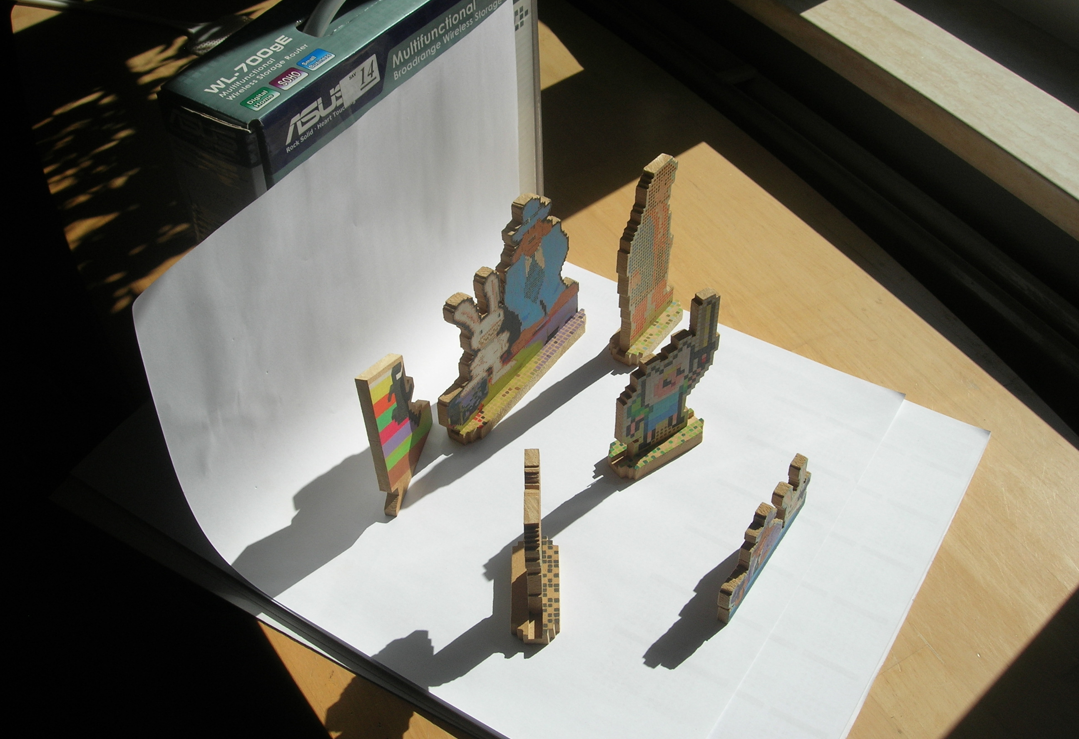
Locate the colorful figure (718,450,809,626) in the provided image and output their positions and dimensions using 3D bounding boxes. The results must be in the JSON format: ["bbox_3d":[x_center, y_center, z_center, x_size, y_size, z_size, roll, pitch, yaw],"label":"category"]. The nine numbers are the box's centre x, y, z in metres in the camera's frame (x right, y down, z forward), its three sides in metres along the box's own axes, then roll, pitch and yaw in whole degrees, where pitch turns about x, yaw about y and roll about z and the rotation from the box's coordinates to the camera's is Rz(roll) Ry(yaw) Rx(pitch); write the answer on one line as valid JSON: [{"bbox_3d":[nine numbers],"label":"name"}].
[{"bbox_3d":[0.160,0.110,0.824,0.009,0.074,0.121,25,52,24],"label":"colorful figure"}]

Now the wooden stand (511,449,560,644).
[{"bbox_3d":[-0.004,0.116,0.800,0.032,0.112,0.096,-1,46,1],"label":"wooden stand"}]

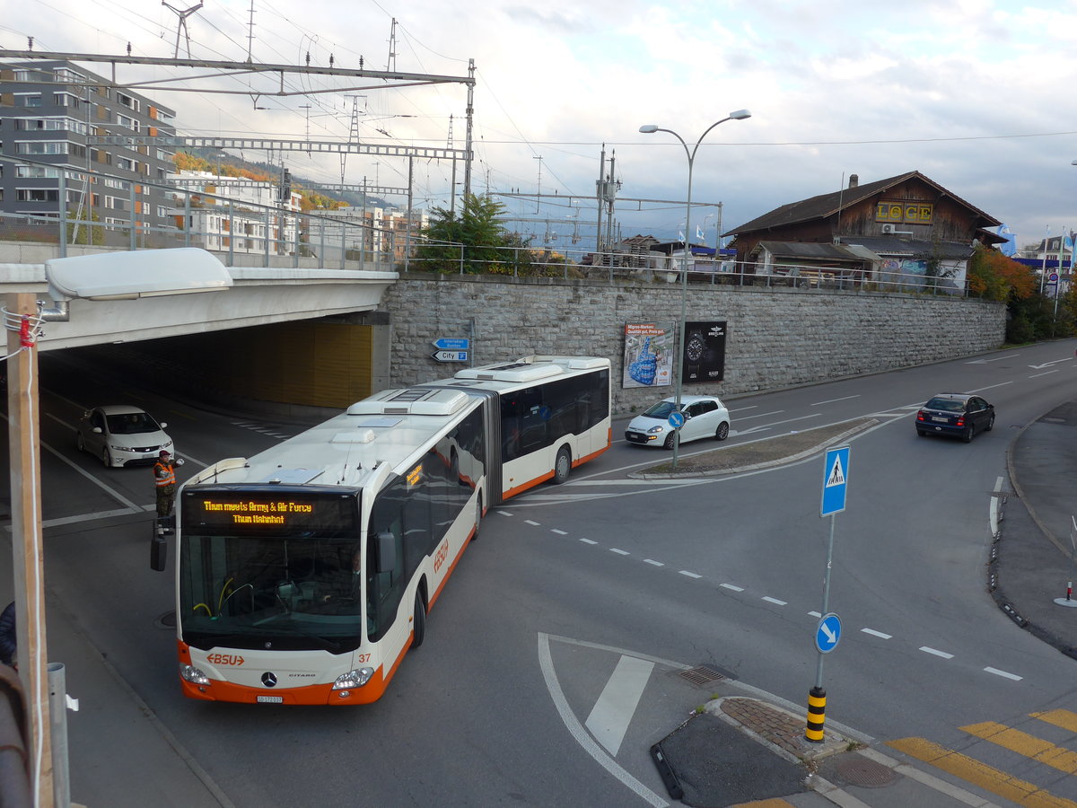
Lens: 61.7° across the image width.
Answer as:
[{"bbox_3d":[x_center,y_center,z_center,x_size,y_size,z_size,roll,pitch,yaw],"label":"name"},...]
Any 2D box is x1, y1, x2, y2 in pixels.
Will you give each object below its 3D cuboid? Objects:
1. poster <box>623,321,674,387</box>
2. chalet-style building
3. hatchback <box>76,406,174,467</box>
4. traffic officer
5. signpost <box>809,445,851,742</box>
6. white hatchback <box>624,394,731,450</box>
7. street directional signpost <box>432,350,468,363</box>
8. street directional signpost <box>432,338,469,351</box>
[{"bbox_3d":[4.404,-1.957,35.608,2.720,2.600,0.100,-3,9,-37],"label":"poster"},{"bbox_3d":[21.484,-11.338,64.377,10.700,7.600,24.000,2,7,-3],"label":"chalet-style building"},{"bbox_3d":[-12.441,0.872,27.113,1.770,1.460,4.250,-5,11,-41],"label":"hatchback"},{"bbox_3d":[-7.667,1.842,18.641,0.450,1.800,0.620,8,9,37],"label":"traffic officer"},{"bbox_3d":[3.323,2.219,10.375,0.530,3.490,0.220,-4,10,-40],"label":"signpost"},{"bbox_3d":[4.607,0.527,29.923,4.060,1.490,1.690,-6,11,-41],"label":"white hatchback"},{"bbox_3d":[-2.904,-1.541,29.400,1.240,0.380,0.100,0,8,-18],"label":"street directional signpost"},{"bbox_3d":[-2.860,-1.951,29.400,1.240,0.360,0.100,0,8,-18],"label":"street directional signpost"}]

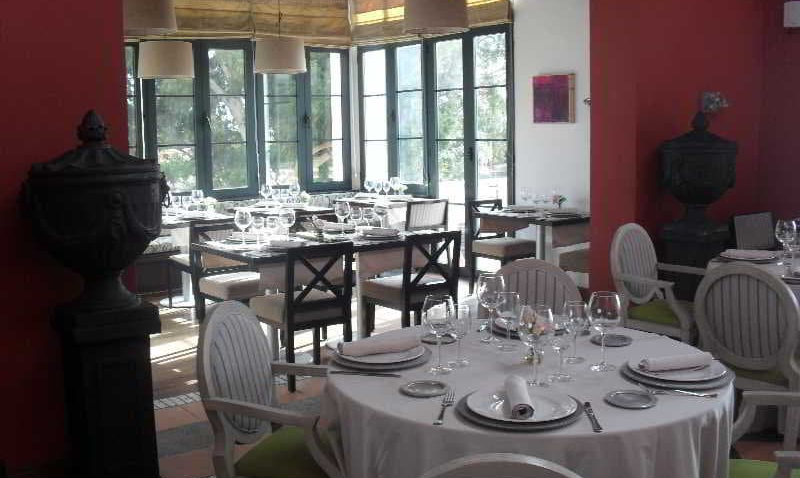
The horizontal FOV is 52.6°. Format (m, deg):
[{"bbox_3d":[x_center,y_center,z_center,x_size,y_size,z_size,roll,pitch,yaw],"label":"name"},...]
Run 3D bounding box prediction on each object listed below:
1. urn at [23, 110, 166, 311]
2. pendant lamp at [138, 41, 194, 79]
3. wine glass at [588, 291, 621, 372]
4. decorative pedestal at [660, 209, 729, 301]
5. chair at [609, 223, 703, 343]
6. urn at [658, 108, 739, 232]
[{"bbox_3d":[-1.195,-0.117,3.218,0.560,0.771,0.560,-7,9,-35],"label":"urn"},{"bbox_3d":[-2.006,-1.534,6.950,0.480,0.290,0.480,-1,8,0],"label":"pendant lamp"},{"bbox_3d":[0.621,0.281,2.461,0.096,0.228,0.096,-1,8,0],"label":"wine glass"},{"bbox_3d":[1.995,0.307,5.470,0.330,0.790,0.330,-7,9,-35],"label":"decorative pedestal"},{"bbox_3d":[1.549,0.391,4.568,0.570,0.940,0.545,-9,11,-44],"label":"chair"},{"bbox_3d":[1.981,-0.461,5.366,0.525,0.760,0.525,-7,9,-35],"label":"urn"}]

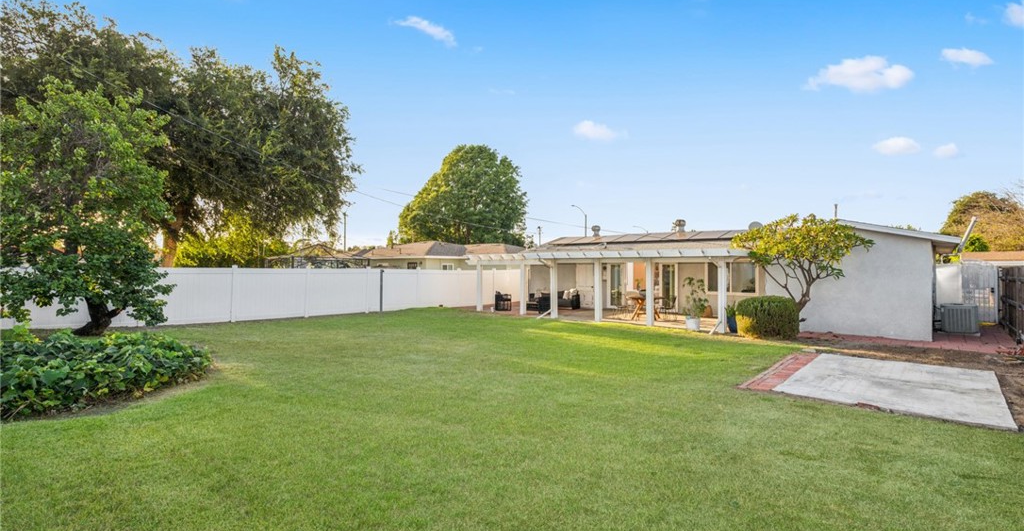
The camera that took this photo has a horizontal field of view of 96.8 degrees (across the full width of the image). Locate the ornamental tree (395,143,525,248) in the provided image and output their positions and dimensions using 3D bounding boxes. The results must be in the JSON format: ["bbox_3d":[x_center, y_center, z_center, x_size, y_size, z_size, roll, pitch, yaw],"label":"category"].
[{"bbox_3d":[-4.800,-4.840,45.000,12.800,14.200,12.300,0,-1,-6],"label":"ornamental tree"}]

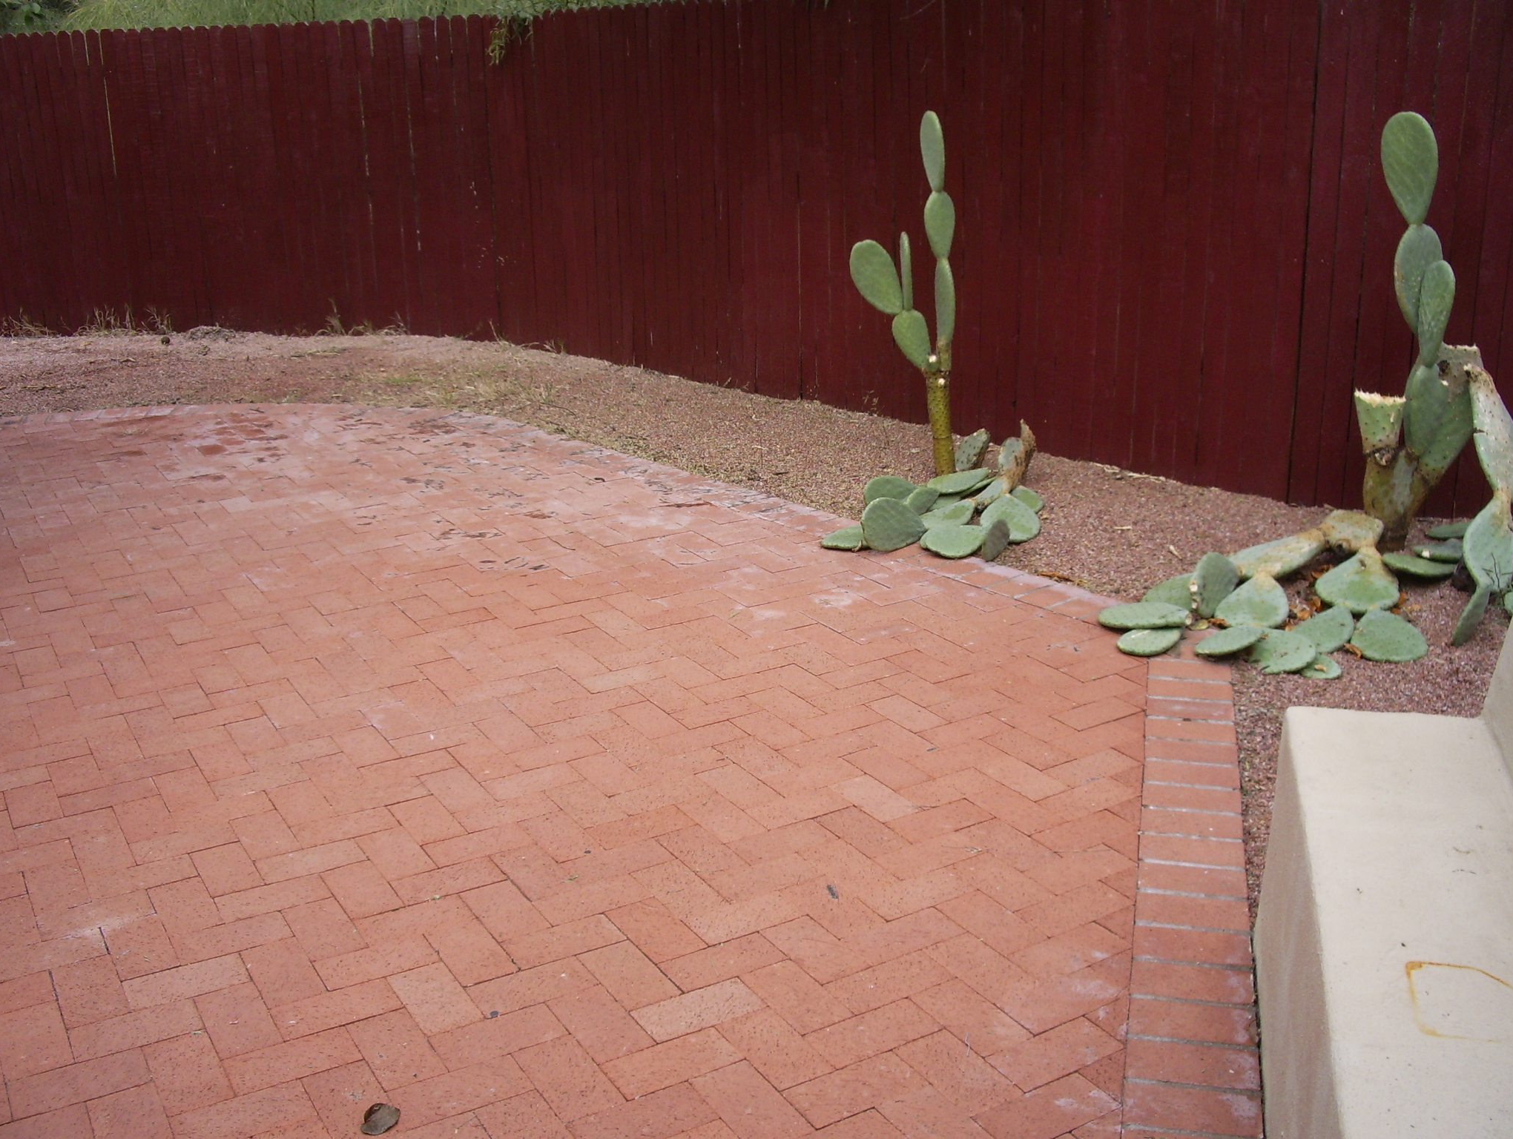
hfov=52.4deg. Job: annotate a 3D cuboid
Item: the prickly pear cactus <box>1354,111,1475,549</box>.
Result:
[{"bbox_3d":[1.912,-0.659,4.471,0.350,1.300,0.270,-1,18,0],"label":"prickly pear cactus"}]

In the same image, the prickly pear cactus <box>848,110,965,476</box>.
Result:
[{"bbox_3d":[0.505,-0.919,5.268,0.350,1.280,0.220,-1,18,0],"label":"prickly pear cactus"}]

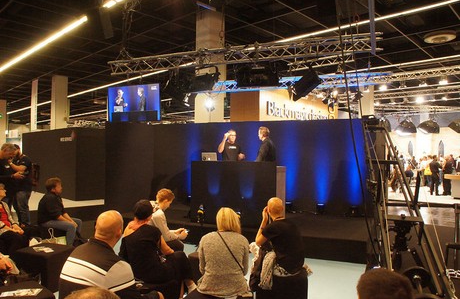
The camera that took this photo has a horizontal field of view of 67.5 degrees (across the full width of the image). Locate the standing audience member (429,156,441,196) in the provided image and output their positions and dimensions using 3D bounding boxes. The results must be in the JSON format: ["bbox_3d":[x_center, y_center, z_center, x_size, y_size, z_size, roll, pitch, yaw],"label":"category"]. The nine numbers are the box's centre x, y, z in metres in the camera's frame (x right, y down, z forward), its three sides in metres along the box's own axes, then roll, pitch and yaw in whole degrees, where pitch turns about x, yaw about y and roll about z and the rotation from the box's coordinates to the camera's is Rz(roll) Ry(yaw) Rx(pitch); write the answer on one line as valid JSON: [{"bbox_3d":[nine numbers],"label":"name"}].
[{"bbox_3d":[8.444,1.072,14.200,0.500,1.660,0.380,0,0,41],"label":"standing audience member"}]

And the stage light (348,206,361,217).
[{"bbox_3d":[2.529,1.268,6.980,0.200,0.220,0.190,0,0,20],"label":"stage light"}]

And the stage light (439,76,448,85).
[{"bbox_3d":[8.989,-2.897,14.500,0.360,0.380,0.320,0,0,18],"label":"stage light"}]

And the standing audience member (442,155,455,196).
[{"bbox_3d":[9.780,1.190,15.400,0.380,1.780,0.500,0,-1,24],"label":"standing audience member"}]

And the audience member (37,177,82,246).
[{"bbox_3d":[-2.813,1.081,5.750,0.850,1.210,0.520,0,0,-26],"label":"audience member"}]

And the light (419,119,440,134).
[{"bbox_3d":[8.979,-1.035,15.500,0.880,0.600,0.880,0,0,-24],"label":"light"}]

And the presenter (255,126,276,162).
[{"bbox_3d":[0.721,0.457,6.900,0.420,1.820,0.520,0,0,3],"label":"presenter"}]

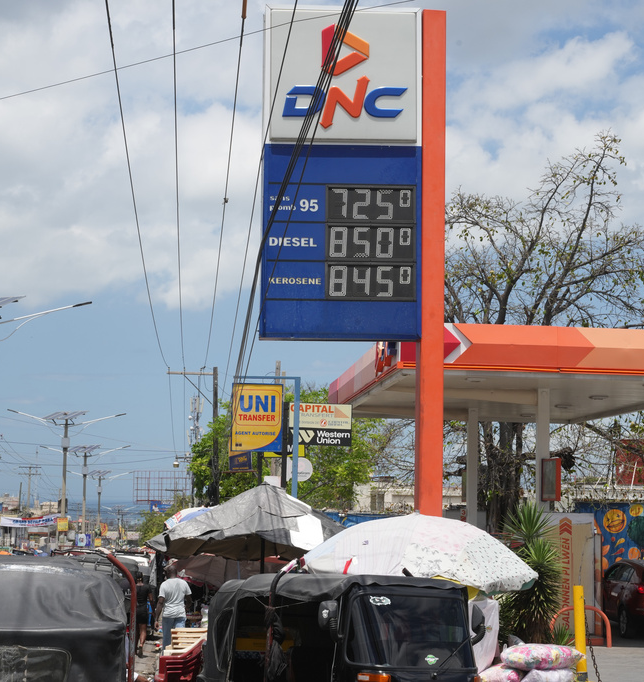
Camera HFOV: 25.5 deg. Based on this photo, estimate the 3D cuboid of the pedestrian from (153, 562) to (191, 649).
[{"bbox_3d":[-2.492,4.581,23.700,0.580,1.770,0.420,1,-6,-6],"label":"pedestrian"}]

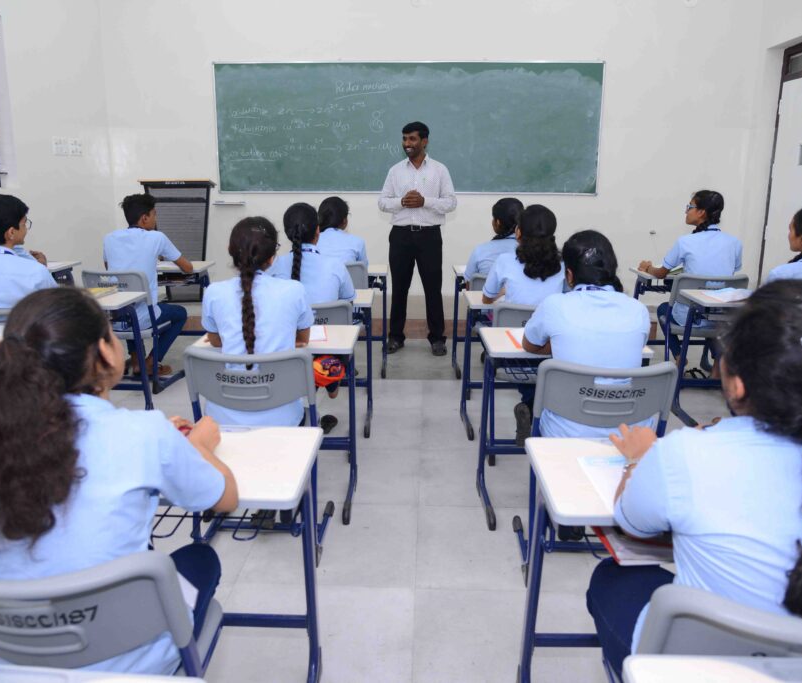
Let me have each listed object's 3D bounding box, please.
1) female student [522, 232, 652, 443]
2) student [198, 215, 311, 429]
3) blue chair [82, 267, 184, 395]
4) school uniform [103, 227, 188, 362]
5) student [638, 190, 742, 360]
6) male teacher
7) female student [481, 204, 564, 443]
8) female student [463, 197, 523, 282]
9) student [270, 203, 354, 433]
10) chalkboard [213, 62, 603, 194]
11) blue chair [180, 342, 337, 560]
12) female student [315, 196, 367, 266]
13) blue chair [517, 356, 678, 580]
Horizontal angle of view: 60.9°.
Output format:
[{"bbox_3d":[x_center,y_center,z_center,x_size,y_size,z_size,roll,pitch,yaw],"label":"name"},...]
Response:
[{"bbox_3d":[0.639,0.177,2.448,0.470,1.140,0.620,1,13,2],"label":"female student"},{"bbox_3d":[-0.492,0.165,2.557,0.460,1.180,0.720,1,13,4],"label":"student"},{"bbox_3d":[-1.643,-0.073,4.350,0.430,0.810,0.580,2,13,7],"label":"blue chair"},{"bbox_3d":[-1.611,-0.297,4.519,0.430,0.910,0.560,3,13,12],"label":"school uniform"},{"bbox_3d":[1.818,-0.293,4.349,0.520,1.260,0.780,-1,13,-4],"label":"student"},{"bbox_3d":[0.129,-0.785,5.322,0.580,1.760,0.360,1,13,4],"label":"male teacher"},{"bbox_3d":[0.653,-0.068,3.377,0.480,1.200,0.620,0,13,-3],"label":"female student"},{"bbox_3d":[0.598,-0.277,4.332,0.460,1.230,0.740,-1,13,-4],"label":"female student"},{"bbox_3d":[-0.456,-0.084,3.420,0.470,1.200,0.620,1,13,5],"label":"student"},{"bbox_3d":[0.057,-2.071,6.659,3.740,1.220,0.050,1,13,2],"label":"chalkboard"},{"bbox_3d":[-0.494,0.357,2.466,0.450,0.770,0.500,0,13,-1],"label":"blue chair"},{"bbox_3d":[-0.432,-0.363,4.682,0.450,1.230,0.720,2,13,6],"label":"female student"},{"bbox_3d":[0.634,0.389,2.353,0.450,0.770,0.500,2,13,7],"label":"blue chair"}]

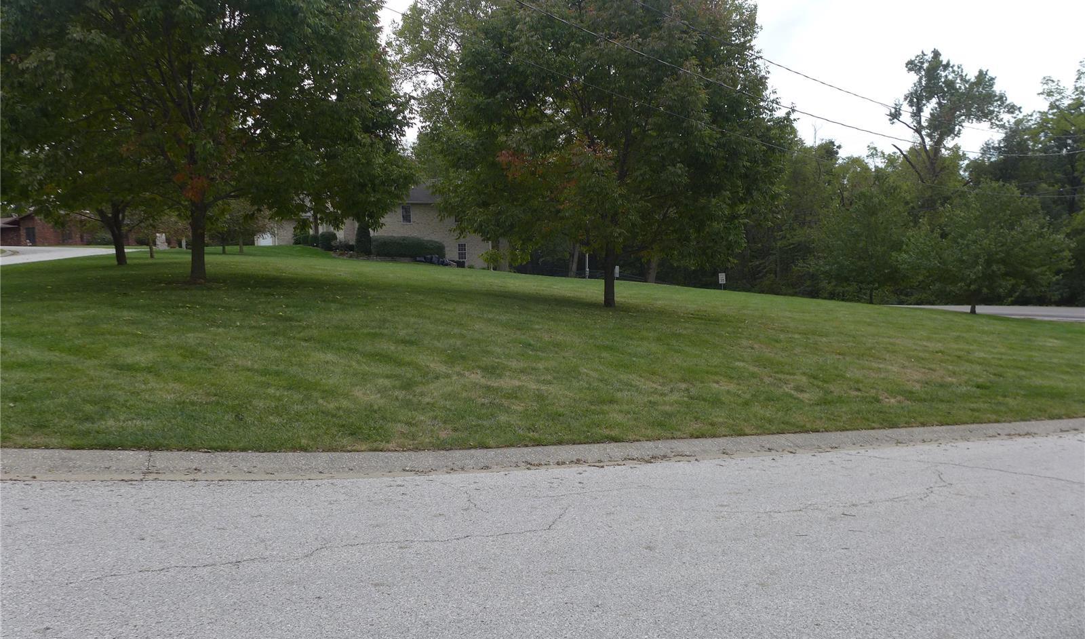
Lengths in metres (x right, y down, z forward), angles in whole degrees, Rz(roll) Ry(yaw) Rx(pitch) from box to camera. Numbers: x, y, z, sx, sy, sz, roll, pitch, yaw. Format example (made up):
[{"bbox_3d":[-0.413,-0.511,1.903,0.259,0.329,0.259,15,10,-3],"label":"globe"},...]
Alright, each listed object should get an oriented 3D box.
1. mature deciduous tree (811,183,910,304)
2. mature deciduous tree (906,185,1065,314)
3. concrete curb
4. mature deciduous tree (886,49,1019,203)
[{"bbox_3d":[15.634,-3.731,37.000,4.880,5.920,4.880,0,3,0],"label":"mature deciduous tree"},{"bbox_3d":[18.251,-2.952,31.000,6.850,5.380,6.500,0,3,0],"label":"mature deciduous tree"},{"bbox_3d":[0.591,1.181,6.958,11.140,0.160,0.940,0,3,-8],"label":"concrete curb"},{"bbox_3d":[31.598,-10.979,58.000,9.800,19.670,9.310,0,3,0],"label":"mature deciduous tree"}]

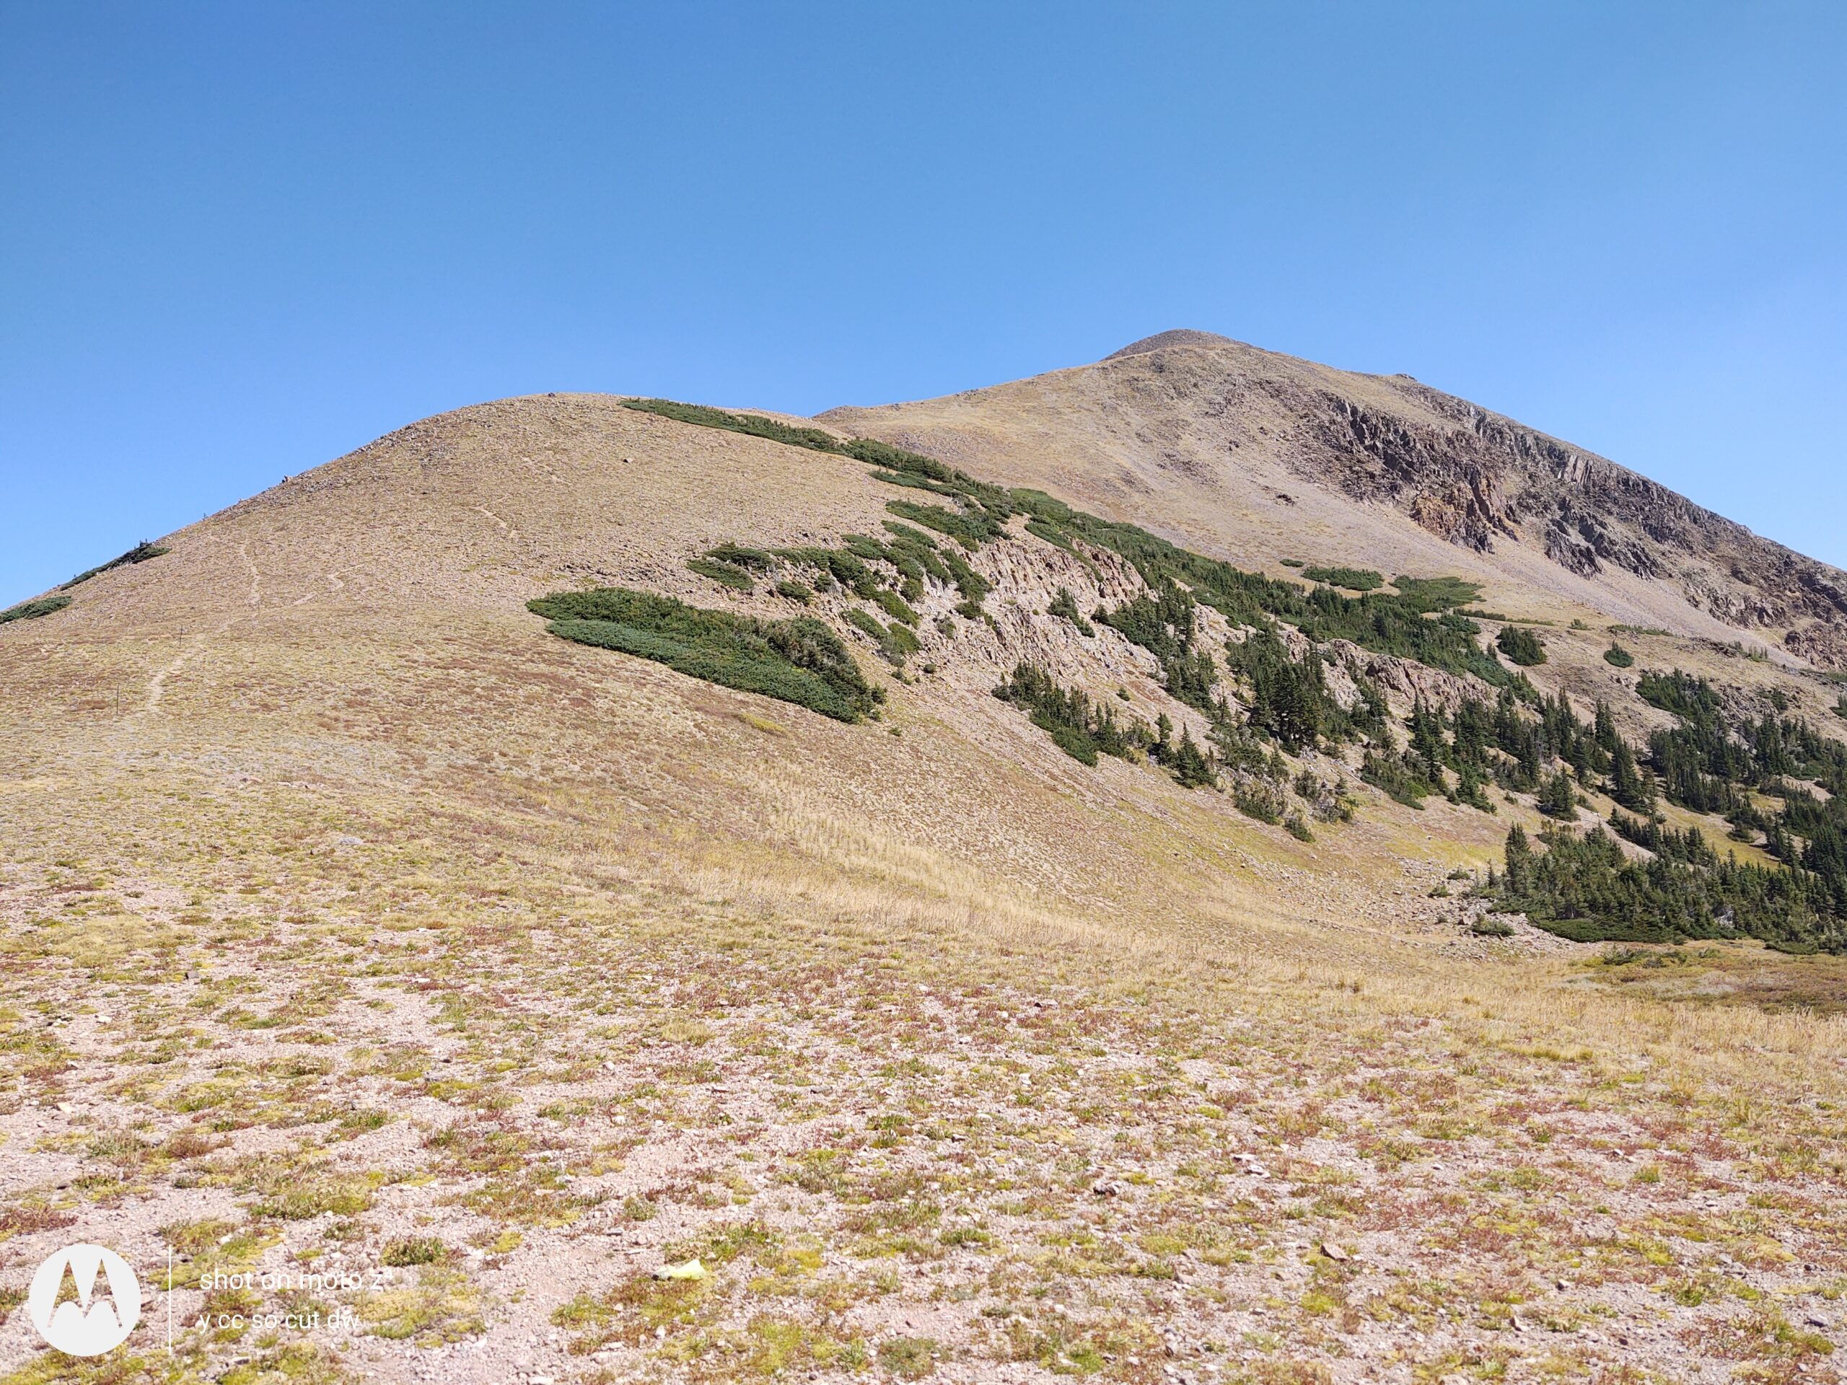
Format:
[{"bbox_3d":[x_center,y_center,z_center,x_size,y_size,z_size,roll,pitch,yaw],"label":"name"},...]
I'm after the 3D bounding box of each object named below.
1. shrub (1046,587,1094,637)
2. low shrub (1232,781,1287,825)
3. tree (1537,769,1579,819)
[{"bbox_3d":[13.281,-7.292,130.000,4.082,4.168,3.878,0,0,6],"label":"shrub"},{"bbox_3d":[24.504,7.993,105.000,3.896,3.162,3.702,0,0,13],"label":"low shrub"},{"bbox_3d":[57.292,9.180,130.000,3.587,4.547,3.408,0,0,24],"label":"tree"}]

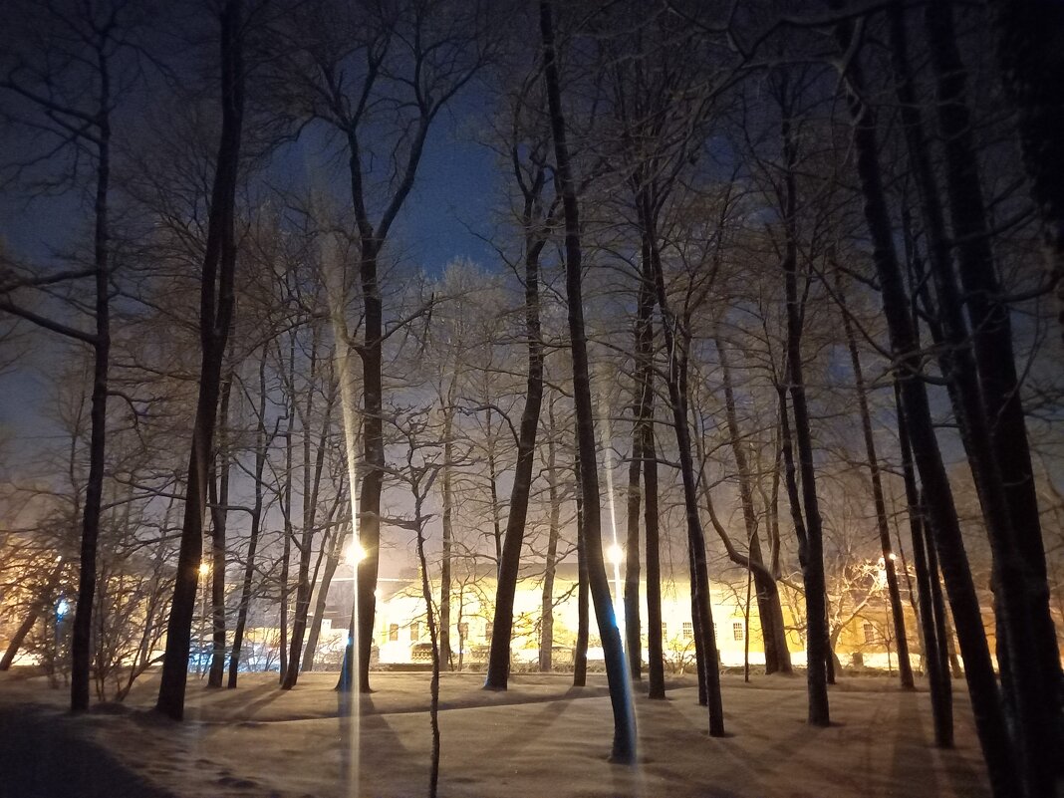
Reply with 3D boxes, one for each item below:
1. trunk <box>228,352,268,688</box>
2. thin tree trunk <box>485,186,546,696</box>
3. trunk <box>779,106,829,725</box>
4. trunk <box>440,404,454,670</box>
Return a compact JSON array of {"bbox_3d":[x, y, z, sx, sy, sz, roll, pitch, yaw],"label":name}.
[{"bbox_3d":[-8.889,3.440,24.091,0.360,10.492,0.290,5,-17,-19],"label":"trunk"},{"bbox_3d":[-0.308,0.289,23.862,0.680,16.437,0.600,5,-17,-1],"label":"thin tree trunk"},{"bbox_3d":[5.360,-0.370,15.297,0.420,12.737,0.380,-3,-17,19],"label":"trunk"},{"bbox_3d":[-3.696,5.819,33.873,0.400,11.571,0.370,1,-17,-6],"label":"trunk"}]

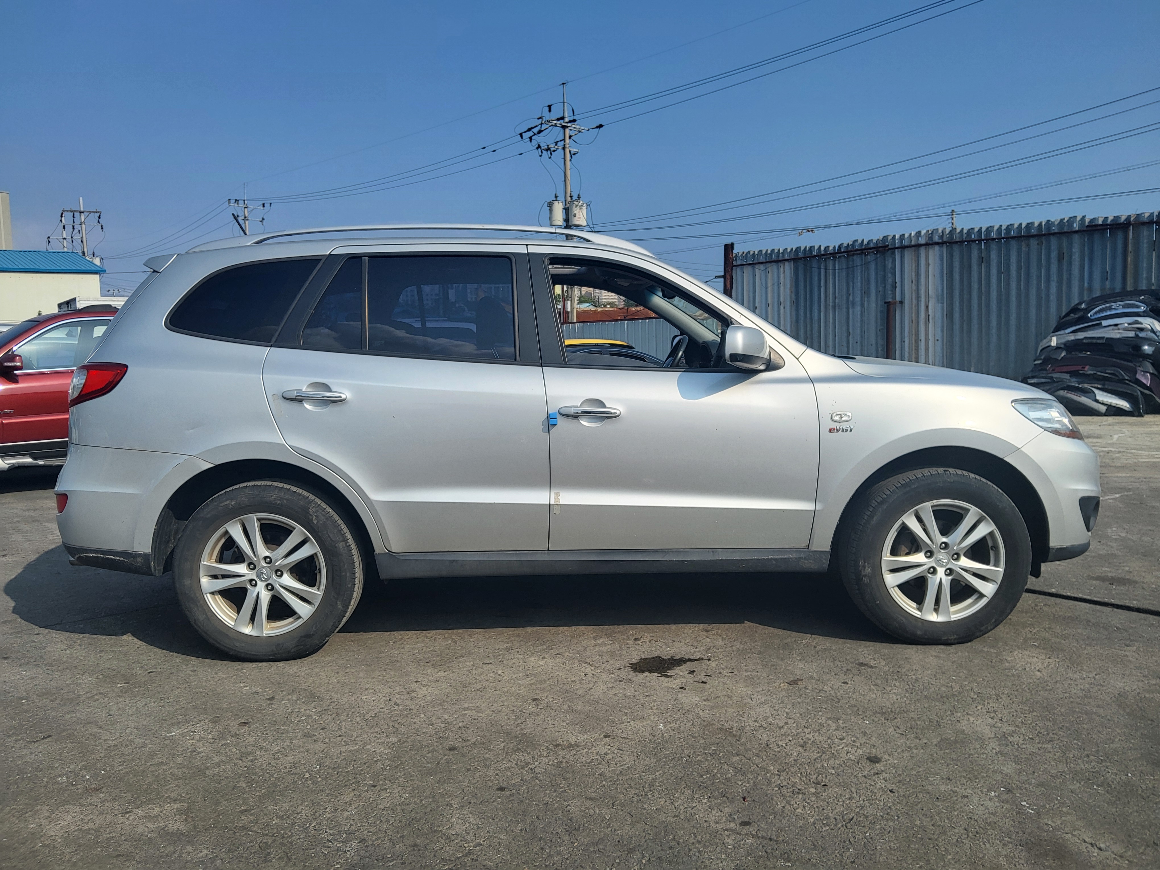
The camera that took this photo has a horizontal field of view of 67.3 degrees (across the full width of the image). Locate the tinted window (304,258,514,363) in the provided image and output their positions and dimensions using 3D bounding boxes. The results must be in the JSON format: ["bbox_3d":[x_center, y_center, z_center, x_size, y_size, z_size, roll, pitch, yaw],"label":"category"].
[{"bbox_3d":[-0.677,-0.516,3.480,0.832,0.466,0.050,-1,-15,-1],"label":"tinted window"}]

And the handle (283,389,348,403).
[{"bbox_3d":[-1.024,-0.150,3.365,0.253,0.054,0.050,-1,5,-1],"label":"handle"}]

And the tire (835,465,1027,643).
[{"bbox_3d":[1.438,0.489,3.574,0.735,0.720,0.240,-1,5,-1],"label":"tire"}]

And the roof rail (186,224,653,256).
[{"bbox_3d":[-0.658,-0.805,3.653,1.970,0.150,0.090,-1,5,-1],"label":"roof rail"}]

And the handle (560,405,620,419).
[{"bbox_3d":[0.038,-0.089,3.384,0.244,0.054,0.050,-1,5,-1],"label":"handle"}]

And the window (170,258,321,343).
[{"bbox_3d":[-1.343,-0.541,3.488,0.567,0.381,0.050,-1,-14,4],"label":"window"}]

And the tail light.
[{"bbox_3d":[-1.916,-0.191,3.540,0.330,0.205,0.270,-1,5,-1],"label":"tail light"}]

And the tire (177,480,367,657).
[{"bbox_3d":[-1.256,0.541,3.542,0.735,0.720,0.240,-1,5,-1],"label":"tire"}]

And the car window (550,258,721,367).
[{"bbox_3d":[0.241,-0.490,3.503,0.706,0.502,0.050,-1,-14,-5],"label":"car window"}]

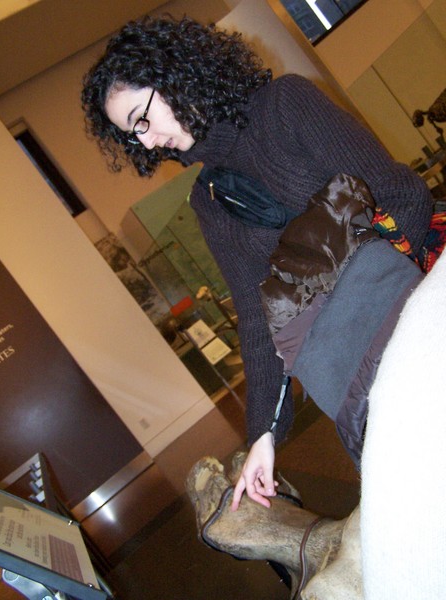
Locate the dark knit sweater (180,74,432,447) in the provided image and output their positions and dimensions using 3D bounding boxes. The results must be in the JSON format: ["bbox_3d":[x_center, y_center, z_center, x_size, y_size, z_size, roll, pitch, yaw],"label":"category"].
[{"bbox_3d":[0.145,-0.108,1.363,0.523,0.625,0.369,-34,4,42],"label":"dark knit sweater"}]

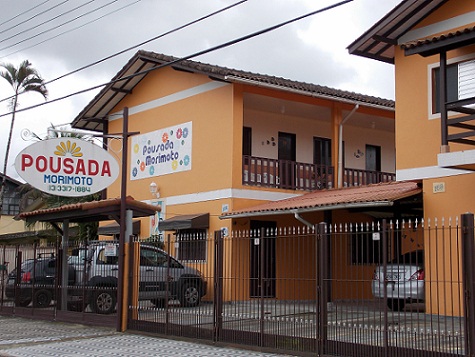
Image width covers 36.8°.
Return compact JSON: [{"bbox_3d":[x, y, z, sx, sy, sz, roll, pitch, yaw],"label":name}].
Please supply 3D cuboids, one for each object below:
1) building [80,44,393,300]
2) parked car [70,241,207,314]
[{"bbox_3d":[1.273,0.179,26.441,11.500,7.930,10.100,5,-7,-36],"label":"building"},{"bbox_3d":[-2.752,2.623,18.921,4.160,1.740,1.760,5,-7,-36],"label":"parked car"}]

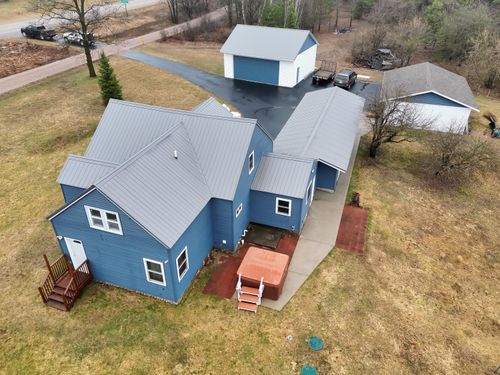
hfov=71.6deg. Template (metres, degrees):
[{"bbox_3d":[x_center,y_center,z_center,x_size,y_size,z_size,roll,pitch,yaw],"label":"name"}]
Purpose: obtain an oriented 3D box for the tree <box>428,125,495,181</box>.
[{"bbox_3d":[15.647,-2.663,25.649,4.536,3.468,4.536,11,34,16],"label":"tree"}]

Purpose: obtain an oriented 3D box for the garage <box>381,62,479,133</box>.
[{"bbox_3d":[18.904,-10.332,37.630,8.786,3.695,12.236,12,34,18],"label":"garage"}]

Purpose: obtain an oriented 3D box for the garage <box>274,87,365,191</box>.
[{"bbox_3d":[6.069,-4.887,29.404,5.649,3.095,15.541,11,34,16],"label":"garage"}]

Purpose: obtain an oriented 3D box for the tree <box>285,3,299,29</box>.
[{"bbox_3d":[10.127,-40.562,82.639,3.468,6.670,3.468,11,34,16],"label":"tree"}]

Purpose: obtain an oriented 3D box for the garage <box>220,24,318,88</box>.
[{"bbox_3d":[2.827,-17.405,44.493,10.100,5.550,9.600,16,36,23],"label":"garage"}]

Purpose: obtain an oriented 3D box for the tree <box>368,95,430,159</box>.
[{"bbox_3d":[10.708,-4.254,25.216,4.500,4.700,4.300,11,35,16],"label":"tree"}]

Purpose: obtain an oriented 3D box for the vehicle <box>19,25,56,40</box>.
[{"bbox_3d":[-37.069,-26.962,60.621,6.000,1.900,2.000,7,34,11],"label":"vehicle"}]

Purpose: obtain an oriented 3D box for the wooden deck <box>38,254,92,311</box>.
[{"bbox_3d":[-8.294,4.144,15.547,1.400,1.750,1.900,11,35,16],"label":"wooden deck"}]

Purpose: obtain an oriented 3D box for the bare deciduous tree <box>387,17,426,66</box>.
[{"bbox_3d":[22.217,-20.793,49.377,5.200,6.600,5.200,16,36,23],"label":"bare deciduous tree"}]

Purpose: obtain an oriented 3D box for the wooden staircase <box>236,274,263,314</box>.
[{"bbox_3d":[0.034,4.850,15.773,1.067,1.094,1.201,11,34,16],"label":"wooden staircase"}]

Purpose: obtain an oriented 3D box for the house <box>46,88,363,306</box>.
[{"bbox_3d":[-0.315,-4.287,25.311,15.308,6.363,26.947,11,34,16],"label":"house"}]

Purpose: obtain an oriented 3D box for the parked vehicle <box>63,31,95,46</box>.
[{"bbox_3d":[-27.867,-23.990,56.008,5.000,1.750,1.900,10,34,14],"label":"parked vehicle"}]

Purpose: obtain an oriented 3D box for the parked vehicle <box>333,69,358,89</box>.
[{"bbox_3d":[11.656,-13.469,42.058,1.900,1.650,4.500,13,35,19],"label":"parked vehicle"}]

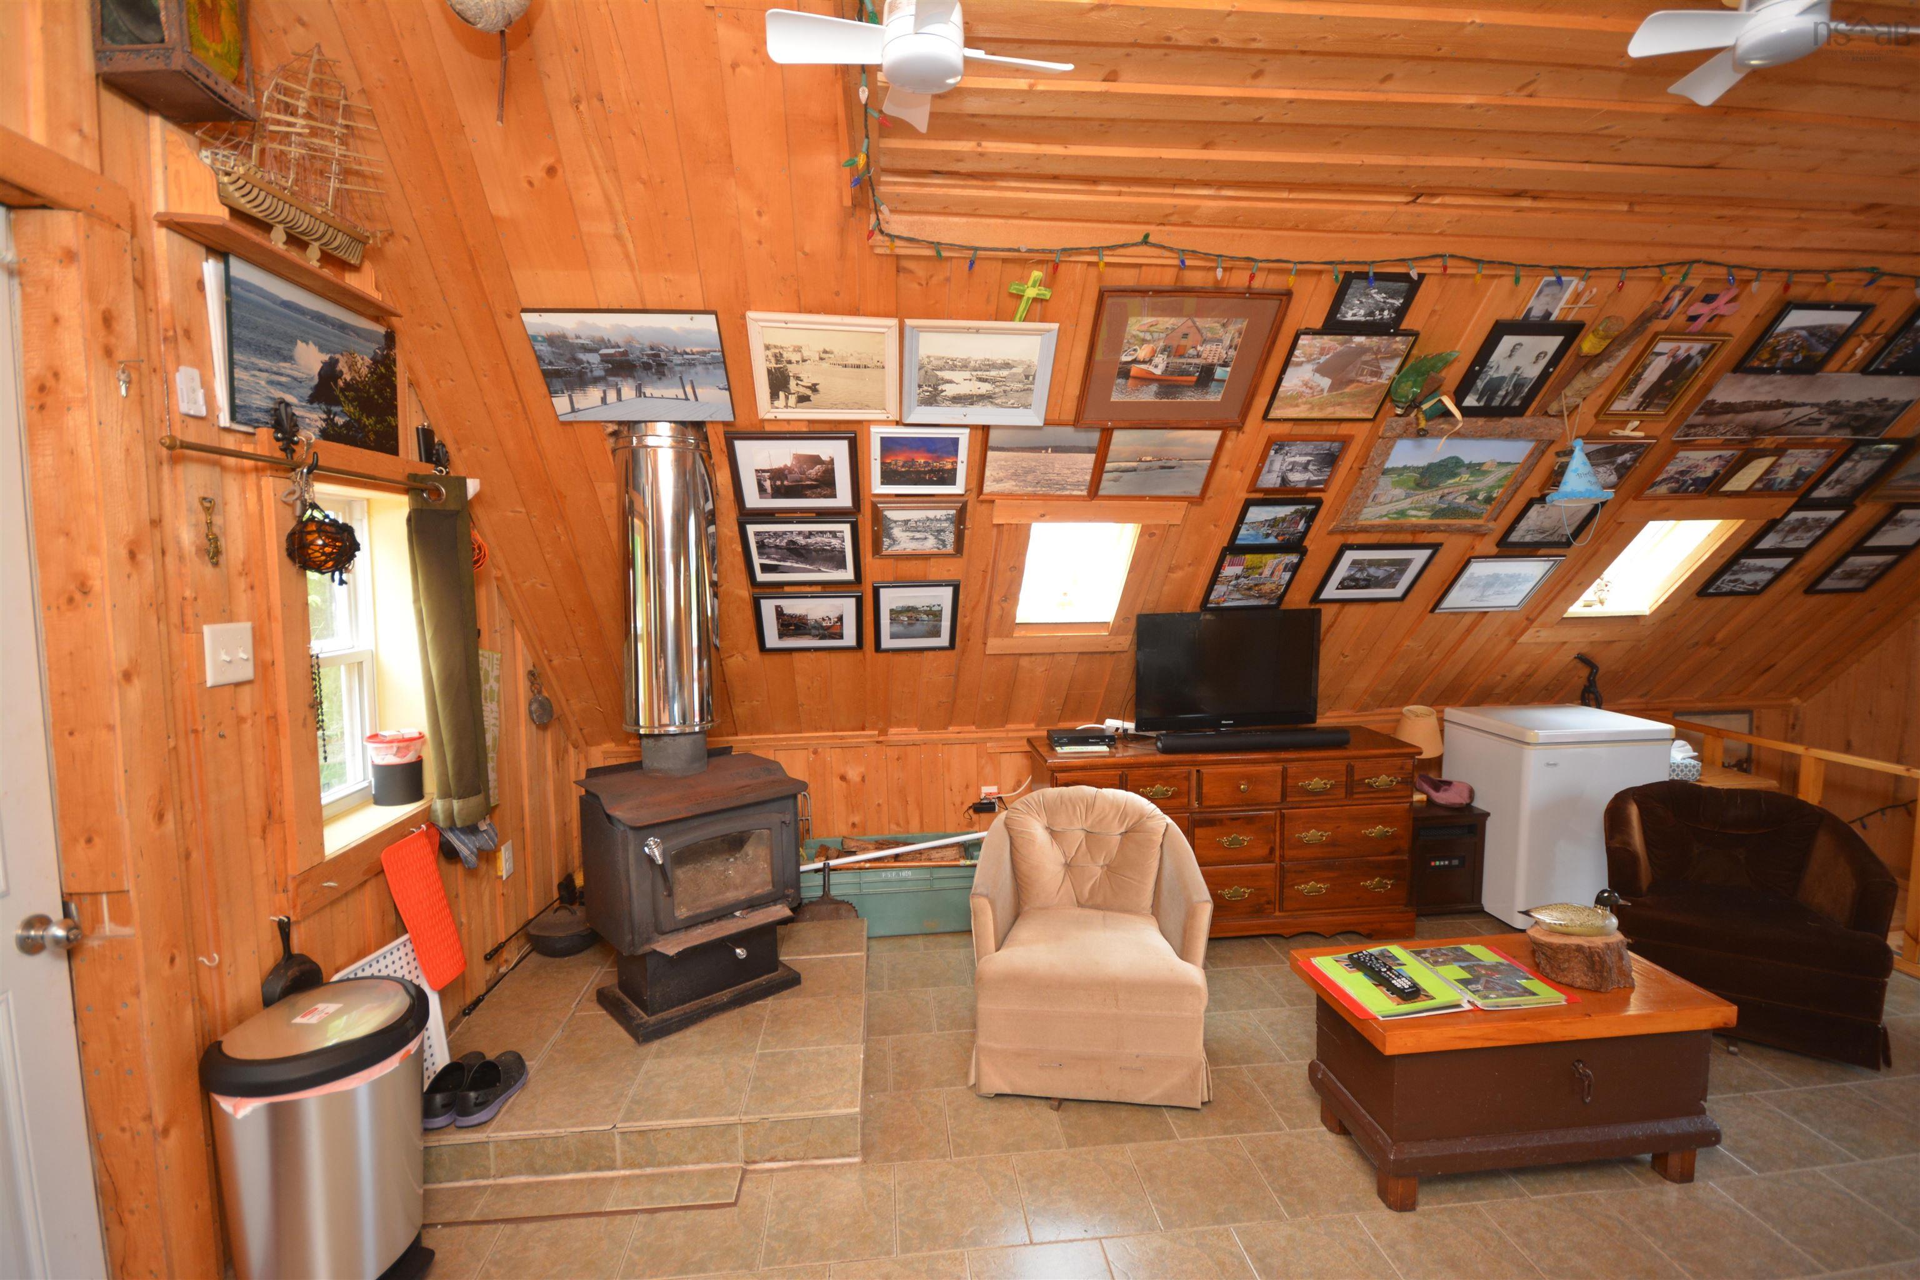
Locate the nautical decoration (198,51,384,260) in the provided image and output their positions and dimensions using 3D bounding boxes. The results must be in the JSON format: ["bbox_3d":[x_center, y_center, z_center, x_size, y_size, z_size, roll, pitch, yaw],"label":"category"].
[{"bbox_3d":[-1.394,-1.041,1.823,0.168,0.485,0.629,-1,5,-5],"label":"nautical decoration"}]

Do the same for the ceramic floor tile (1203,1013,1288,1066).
[{"bbox_3d":[0.835,1.272,2.697,0.300,0.010,0.300,-1,5,-5],"label":"ceramic floor tile"}]

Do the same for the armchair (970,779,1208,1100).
[{"bbox_3d":[0.395,0.905,2.677,0.683,0.749,0.752,0,5,7],"label":"armchair"}]

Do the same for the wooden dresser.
[{"bbox_3d":[1.089,0.815,3.636,1.529,0.760,0.500,-1,5,-2],"label":"wooden dresser"}]

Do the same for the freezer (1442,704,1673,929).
[{"bbox_3d":[2.658,0.774,3.875,0.663,0.845,0.596,-1,4,-6],"label":"freezer"}]

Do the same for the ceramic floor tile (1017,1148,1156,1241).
[{"bbox_3d":[0.303,1.363,2.103,0.301,0.010,0.301,-1,4,-6],"label":"ceramic floor tile"}]

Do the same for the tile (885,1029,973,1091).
[{"bbox_3d":[-0.060,1.292,2.615,0.300,0.010,0.300,-1,5,-5],"label":"tile"}]

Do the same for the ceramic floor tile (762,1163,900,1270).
[{"bbox_3d":[-0.306,1.374,2.039,0.301,0.010,0.301,-1,4,-6],"label":"ceramic floor tile"}]

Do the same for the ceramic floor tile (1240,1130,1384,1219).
[{"bbox_3d":[0.911,1.352,2.167,0.301,0.010,0.301,-1,4,-6],"label":"ceramic floor tile"}]

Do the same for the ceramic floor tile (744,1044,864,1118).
[{"bbox_3d":[-0.418,1.202,2.329,0.301,0.010,0.301,-1,4,-6],"label":"ceramic floor tile"}]

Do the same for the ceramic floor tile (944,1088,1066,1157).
[{"bbox_3d":[0.116,1.310,2.330,0.300,0.010,0.300,-1,5,-5],"label":"ceramic floor tile"}]

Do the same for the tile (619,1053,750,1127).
[{"bbox_3d":[-0.714,1.208,2.299,0.301,0.010,0.301,-1,4,-6],"label":"tile"}]

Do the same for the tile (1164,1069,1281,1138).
[{"bbox_3d":[0.712,1.297,2.385,0.300,0.010,0.300,-1,5,-5],"label":"tile"}]

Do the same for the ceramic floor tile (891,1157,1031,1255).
[{"bbox_3d":[-0.002,1.334,2.020,0.300,0.010,0.300,-1,5,-5],"label":"ceramic floor tile"}]

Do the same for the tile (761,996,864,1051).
[{"bbox_3d":[-0.450,1.179,2.630,0.301,0.010,0.301,-1,4,-6],"label":"tile"}]

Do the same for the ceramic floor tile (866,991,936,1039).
[{"bbox_3d":[-0.249,1.273,2.900,0.267,0.010,0.300,-1,5,-5],"label":"ceramic floor tile"}]

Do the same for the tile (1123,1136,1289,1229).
[{"bbox_3d":[0.607,1.357,2.135,0.301,0.010,0.301,-1,4,-6],"label":"tile"}]

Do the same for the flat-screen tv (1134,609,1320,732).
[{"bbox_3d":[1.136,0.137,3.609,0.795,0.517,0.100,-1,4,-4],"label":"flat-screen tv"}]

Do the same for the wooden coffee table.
[{"bbox_3d":[1.440,1.117,2.293,0.924,0.429,0.482,-1,4,-6],"label":"wooden coffee table"}]

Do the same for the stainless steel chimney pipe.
[{"bbox_3d":[-0.963,-0.130,2.782,0.282,1.129,0.282,-1,5,-5],"label":"stainless steel chimney pipe"}]

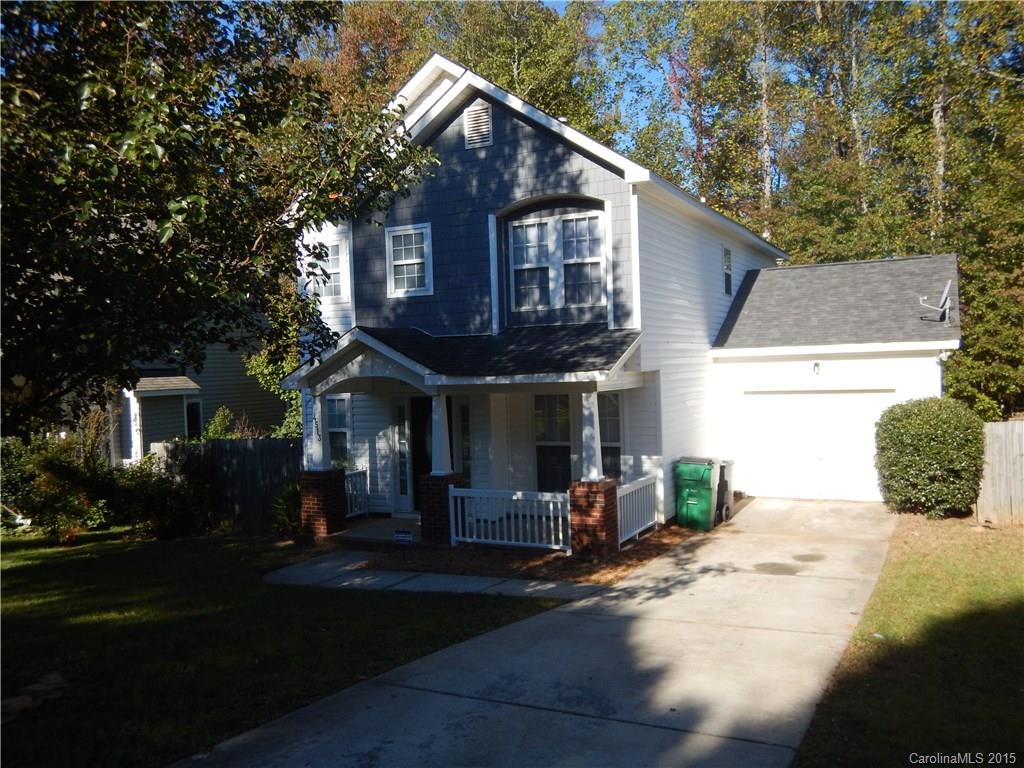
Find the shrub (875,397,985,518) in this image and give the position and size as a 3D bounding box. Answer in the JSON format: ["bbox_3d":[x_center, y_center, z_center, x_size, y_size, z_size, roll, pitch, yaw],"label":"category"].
[{"bbox_3d":[7.015,1.238,14.450,1.680,2.000,1.680,-1,2,27],"label":"shrub"}]

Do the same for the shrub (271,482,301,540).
[{"bbox_3d":[-3.925,2.227,15.100,0.650,0.950,0.650,-1,2,27],"label":"shrub"}]

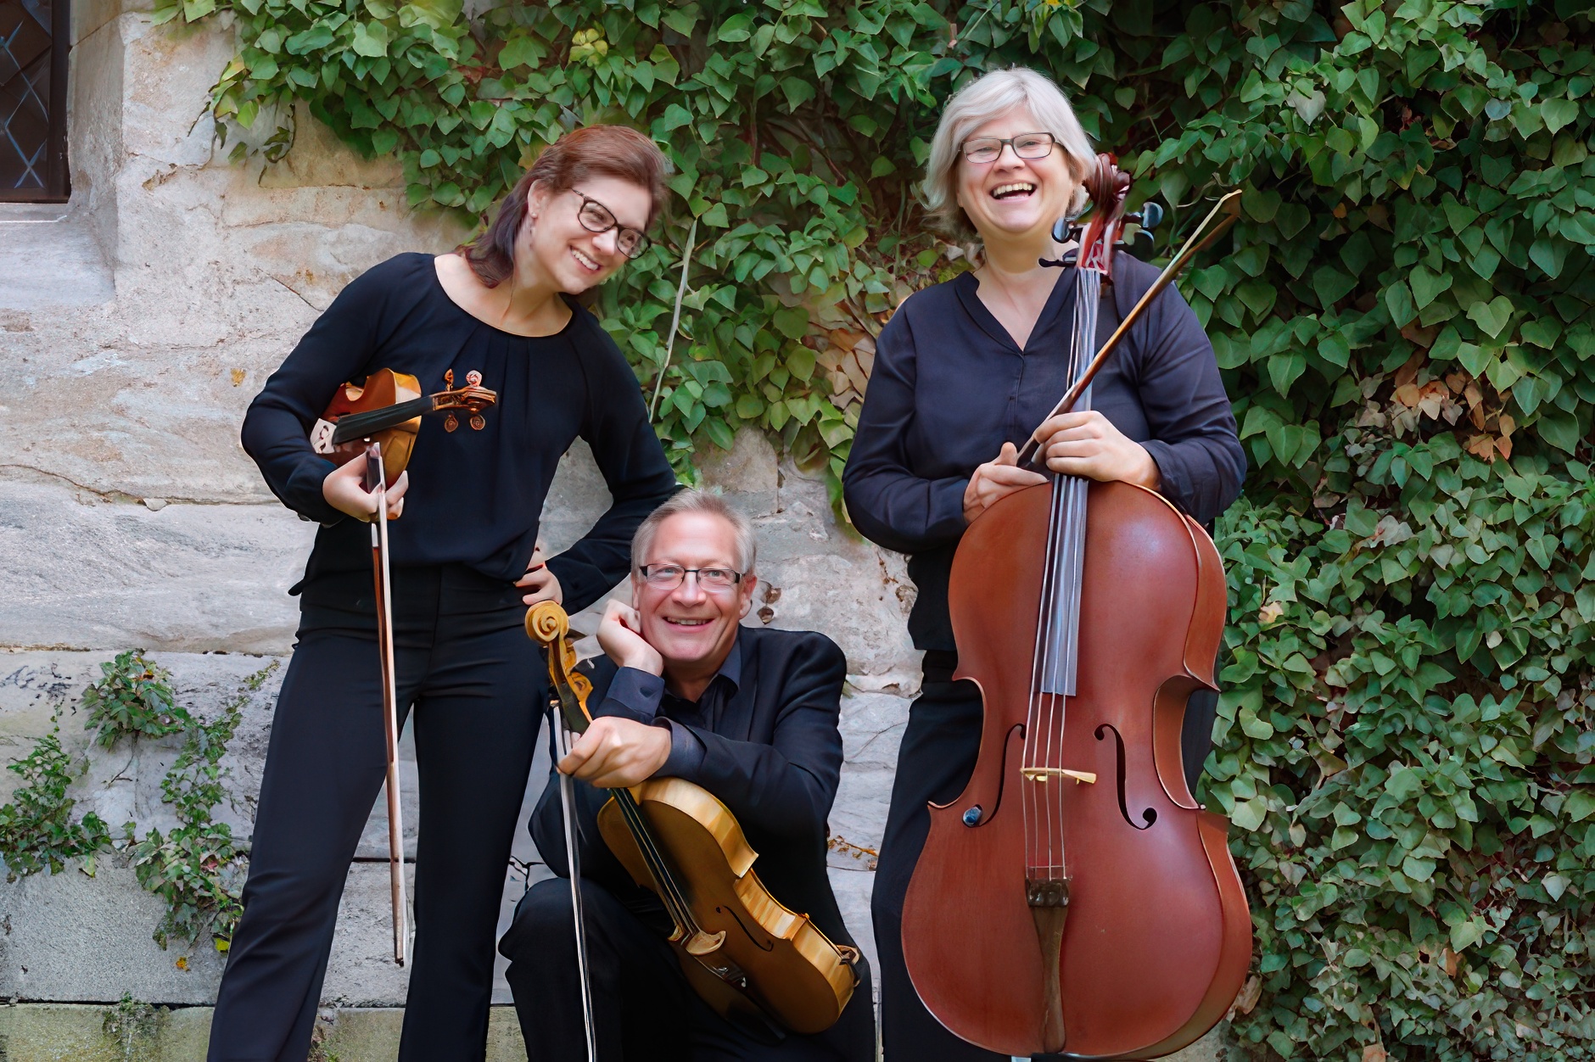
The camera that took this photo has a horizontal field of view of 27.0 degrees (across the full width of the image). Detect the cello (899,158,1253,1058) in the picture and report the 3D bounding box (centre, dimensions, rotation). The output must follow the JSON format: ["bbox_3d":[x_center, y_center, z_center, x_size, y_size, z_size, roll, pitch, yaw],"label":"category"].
[{"bbox_3d":[0.372,0.095,4.370,0.440,1.260,0.260,-1,-11,23],"label":"cello"}]

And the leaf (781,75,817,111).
[{"bbox_3d":[0.001,-0.674,5.120,0.054,0.054,0.020,1,-17,-6],"label":"leaf"}]

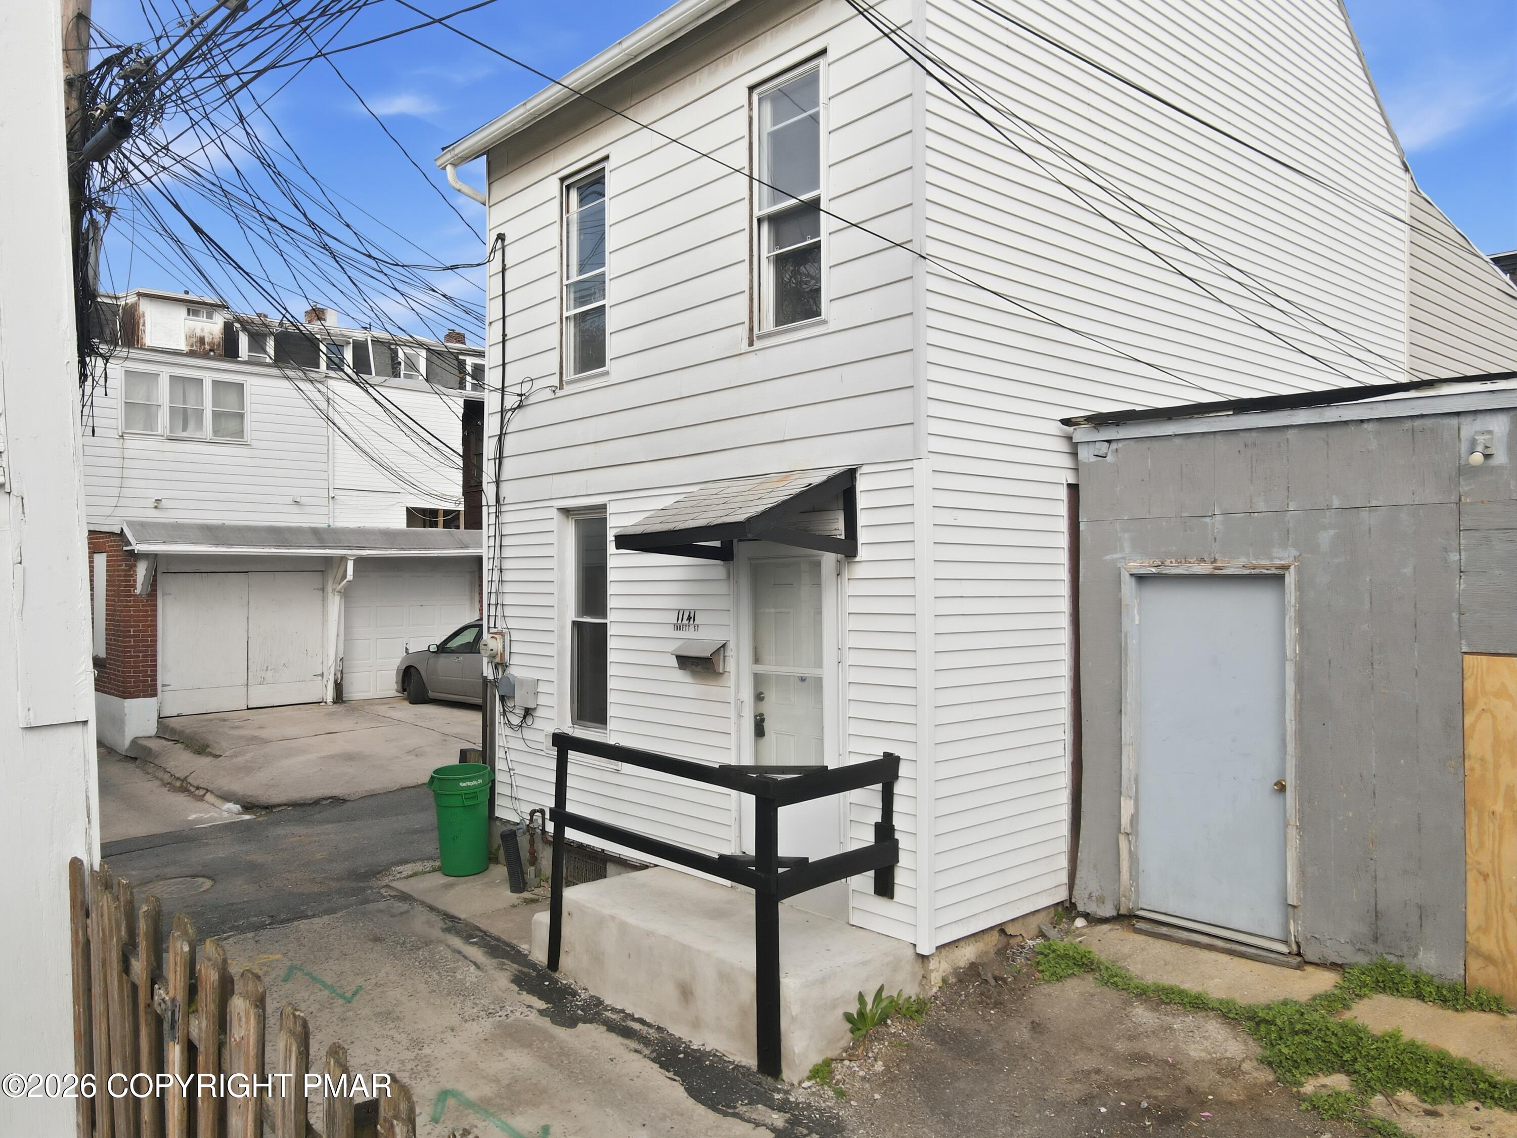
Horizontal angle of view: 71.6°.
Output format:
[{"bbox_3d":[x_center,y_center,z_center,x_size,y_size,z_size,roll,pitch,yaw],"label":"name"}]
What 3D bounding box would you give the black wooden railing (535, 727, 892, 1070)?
[{"bbox_3d":[-0.266,1.797,6.294,0.980,1.540,2.140,1,-1,-44],"label":"black wooden railing"}]

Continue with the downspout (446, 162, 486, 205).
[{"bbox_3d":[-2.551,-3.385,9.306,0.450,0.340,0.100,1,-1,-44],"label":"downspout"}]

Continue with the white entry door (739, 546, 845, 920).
[{"bbox_3d":[0.189,0.914,6.531,0.090,2.170,0.890,1,-1,-44],"label":"white entry door"}]

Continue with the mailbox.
[{"bbox_3d":[-0.404,0.590,7.050,0.160,0.220,0.410,1,-1,-44],"label":"mailbox"}]

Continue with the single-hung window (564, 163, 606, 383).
[{"bbox_3d":[-1.333,-2.283,8.207,0.100,1.610,0.620,1,-1,-44],"label":"single-hung window"}]

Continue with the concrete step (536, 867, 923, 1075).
[{"bbox_3d":[-0.301,2.323,6.361,0.930,0.510,2.460,1,-1,-44],"label":"concrete step"}]

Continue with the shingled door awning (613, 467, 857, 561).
[{"bbox_3d":[-0.155,-0.339,6.284,0.870,0.530,1.230,1,-1,-44],"label":"shingled door awning"}]

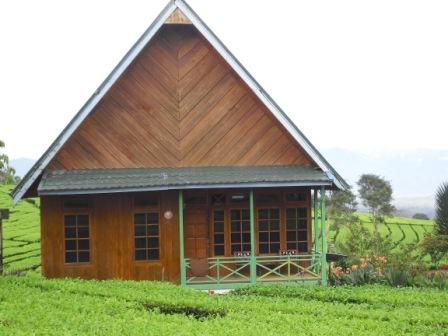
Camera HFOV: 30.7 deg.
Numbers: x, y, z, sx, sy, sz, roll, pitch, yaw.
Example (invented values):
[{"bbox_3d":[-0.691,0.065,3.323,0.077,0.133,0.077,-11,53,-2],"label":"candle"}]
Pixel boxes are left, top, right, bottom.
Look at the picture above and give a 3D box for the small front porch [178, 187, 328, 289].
[{"bbox_3d":[0.733,1.910,22.985,3.926,2.694,2.150,-1,-2,-3],"label":"small front porch"}]

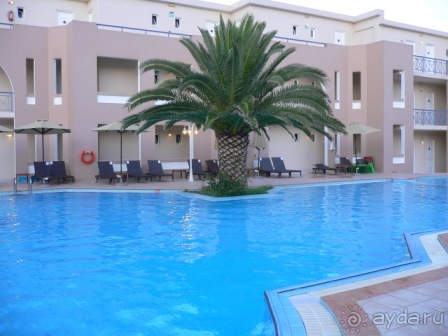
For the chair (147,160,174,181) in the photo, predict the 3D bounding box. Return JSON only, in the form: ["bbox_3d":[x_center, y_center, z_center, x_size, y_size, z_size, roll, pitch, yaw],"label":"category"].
[{"bbox_3d":[-3.160,0.107,21.980,0.670,0.980,1.950,-2,3,-29],"label":"chair"}]

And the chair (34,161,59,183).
[{"bbox_3d":[-7.627,0.208,19.384,0.680,0.930,1.900,-2,2,-29],"label":"chair"}]

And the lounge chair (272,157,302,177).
[{"bbox_3d":[2.922,-0.056,21.784,0.680,0.930,1.900,-2,2,-29],"label":"lounge chair"}]

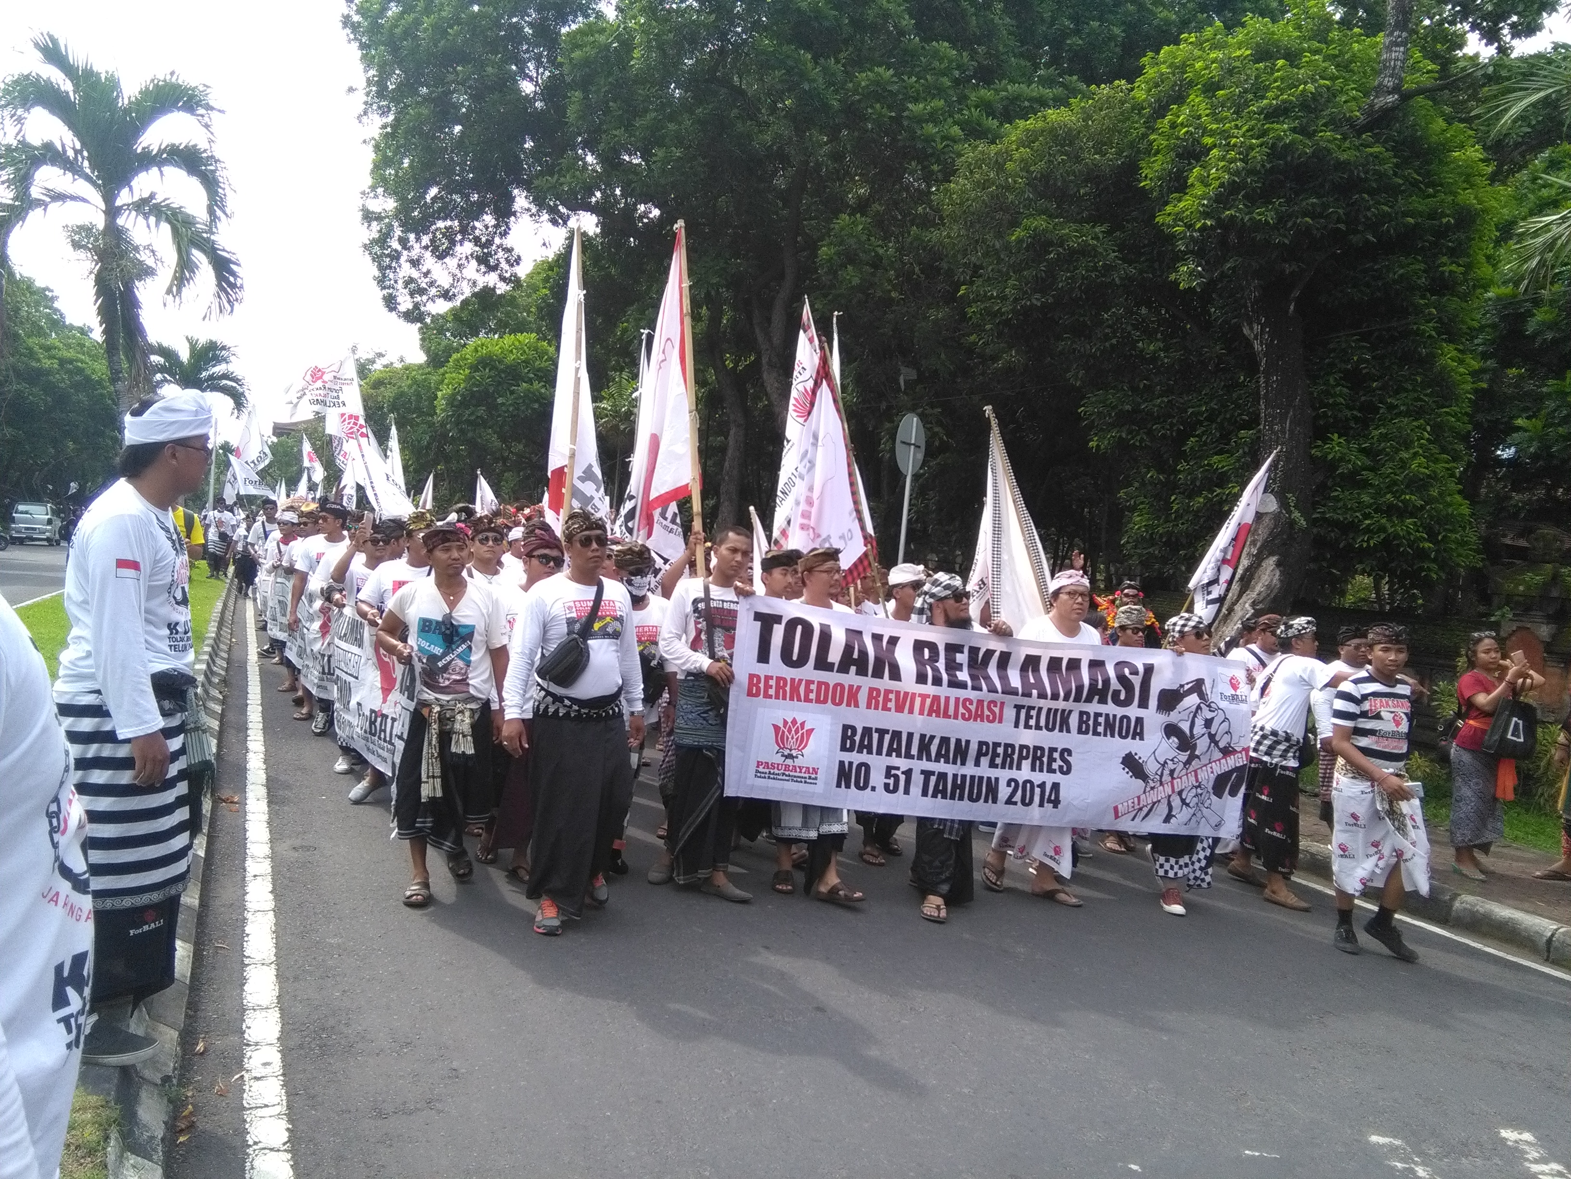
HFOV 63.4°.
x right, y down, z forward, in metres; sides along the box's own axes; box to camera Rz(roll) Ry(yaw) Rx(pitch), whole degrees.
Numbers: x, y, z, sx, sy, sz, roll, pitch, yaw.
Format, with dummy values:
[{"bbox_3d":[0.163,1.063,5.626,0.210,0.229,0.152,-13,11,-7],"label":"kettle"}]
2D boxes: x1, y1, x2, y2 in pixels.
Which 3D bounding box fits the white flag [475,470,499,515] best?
[{"bbox_3d":[-3.990,-1.207,17.000,0.330,0.750,0.240,4,2,-23],"label":"white flag"}]

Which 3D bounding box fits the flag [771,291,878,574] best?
[{"bbox_3d":[0.221,-0.895,7.500,0.620,1.600,0.350,-1,2,-6],"label":"flag"}]

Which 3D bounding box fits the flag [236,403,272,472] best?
[{"bbox_3d":[-10.048,-2.886,24.000,0.660,1.250,0.350,5,2,-14],"label":"flag"}]

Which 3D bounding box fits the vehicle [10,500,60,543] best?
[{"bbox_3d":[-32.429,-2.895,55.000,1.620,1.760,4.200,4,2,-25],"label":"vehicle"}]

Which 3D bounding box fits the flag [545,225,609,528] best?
[{"bbox_3d":[-1.179,-1.172,7.200,0.350,1.750,0.250,4,2,-15],"label":"flag"}]

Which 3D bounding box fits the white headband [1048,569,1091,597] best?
[{"bbox_3d":[1.532,-0.036,6.850,0.200,0.135,0.220,5,2,-27],"label":"white headband"}]

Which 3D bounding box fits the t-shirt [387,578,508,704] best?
[{"bbox_3d":[-1.487,0.219,5.600,0.530,0.570,0.280,5,2,-18],"label":"t-shirt"}]

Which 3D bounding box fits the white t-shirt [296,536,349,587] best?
[{"bbox_3d":[-3.572,-0.119,9.850,0.480,0.660,0.290,6,2,-11],"label":"white t-shirt"}]

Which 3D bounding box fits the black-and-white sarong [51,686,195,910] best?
[{"bbox_3d":[-1.664,0.527,3.200,0.350,0.570,0.410,5,2,-23],"label":"black-and-white sarong"}]

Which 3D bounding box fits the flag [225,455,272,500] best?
[{"bbox_3d":[-8.642,-1.812,20.500,0.780,0.740,0.300,5,2,-25],"label":"flag"}]

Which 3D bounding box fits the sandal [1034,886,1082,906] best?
[{"bbox_3d":[1.426,1.606,6.650,0.270,0.085,0.100,7,2,31],"label":"sandal"}]

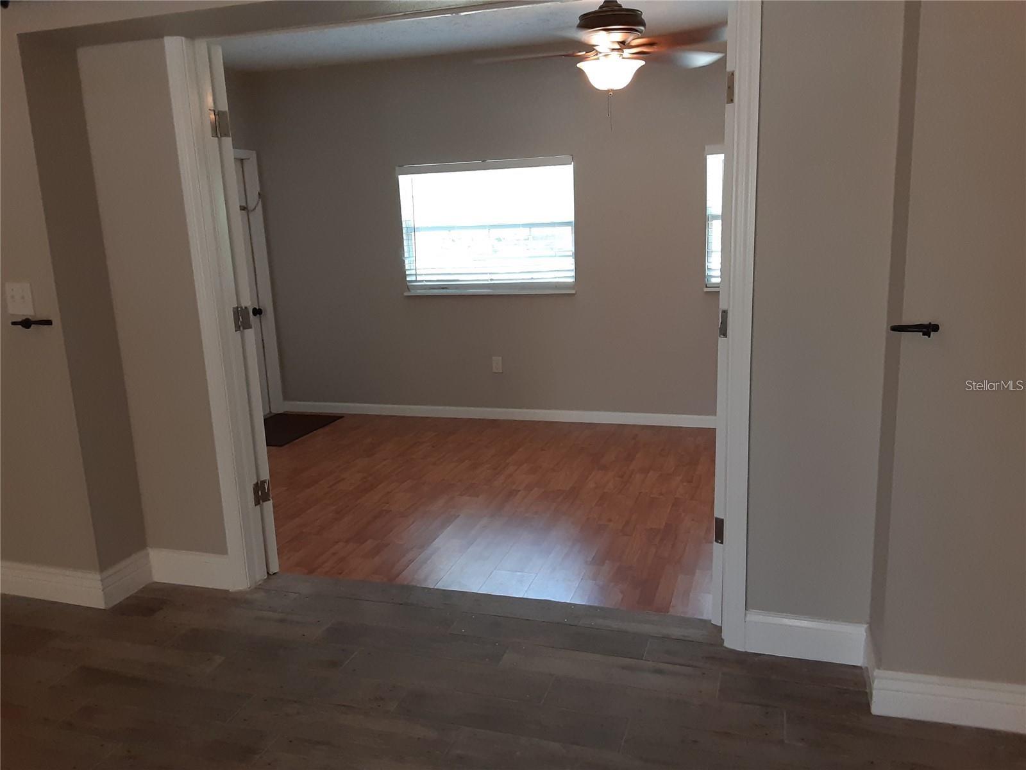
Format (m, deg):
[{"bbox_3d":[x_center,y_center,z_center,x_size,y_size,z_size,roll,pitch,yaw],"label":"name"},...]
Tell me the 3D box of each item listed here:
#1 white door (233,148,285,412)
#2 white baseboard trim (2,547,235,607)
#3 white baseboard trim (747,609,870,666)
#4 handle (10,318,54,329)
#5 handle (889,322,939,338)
[{"bbox_3d":[-2.103,-0.653,5.833,0.080,2.050,0.970,2,13,17],"label":"white door"},{"bbox_3d":[-1.595,0.749,3.173,1.000,0.148,0.250,2,13,17],"label":"white baseboard trim"},{"bbox_3d":[0.917,0.791,2.521,0.352,0.142,0.018,2,13,17],"label":"white baseboard trim"},{"bbox_3d":[-1.650,-0.210,2.744,0.122,0.038,0.090,2,13,17],"label":"handle"},{"bbox_3d":[0.970,-0.134,1.933,0.103,0.035,0.090,2,13,17],"label":"handle"}]

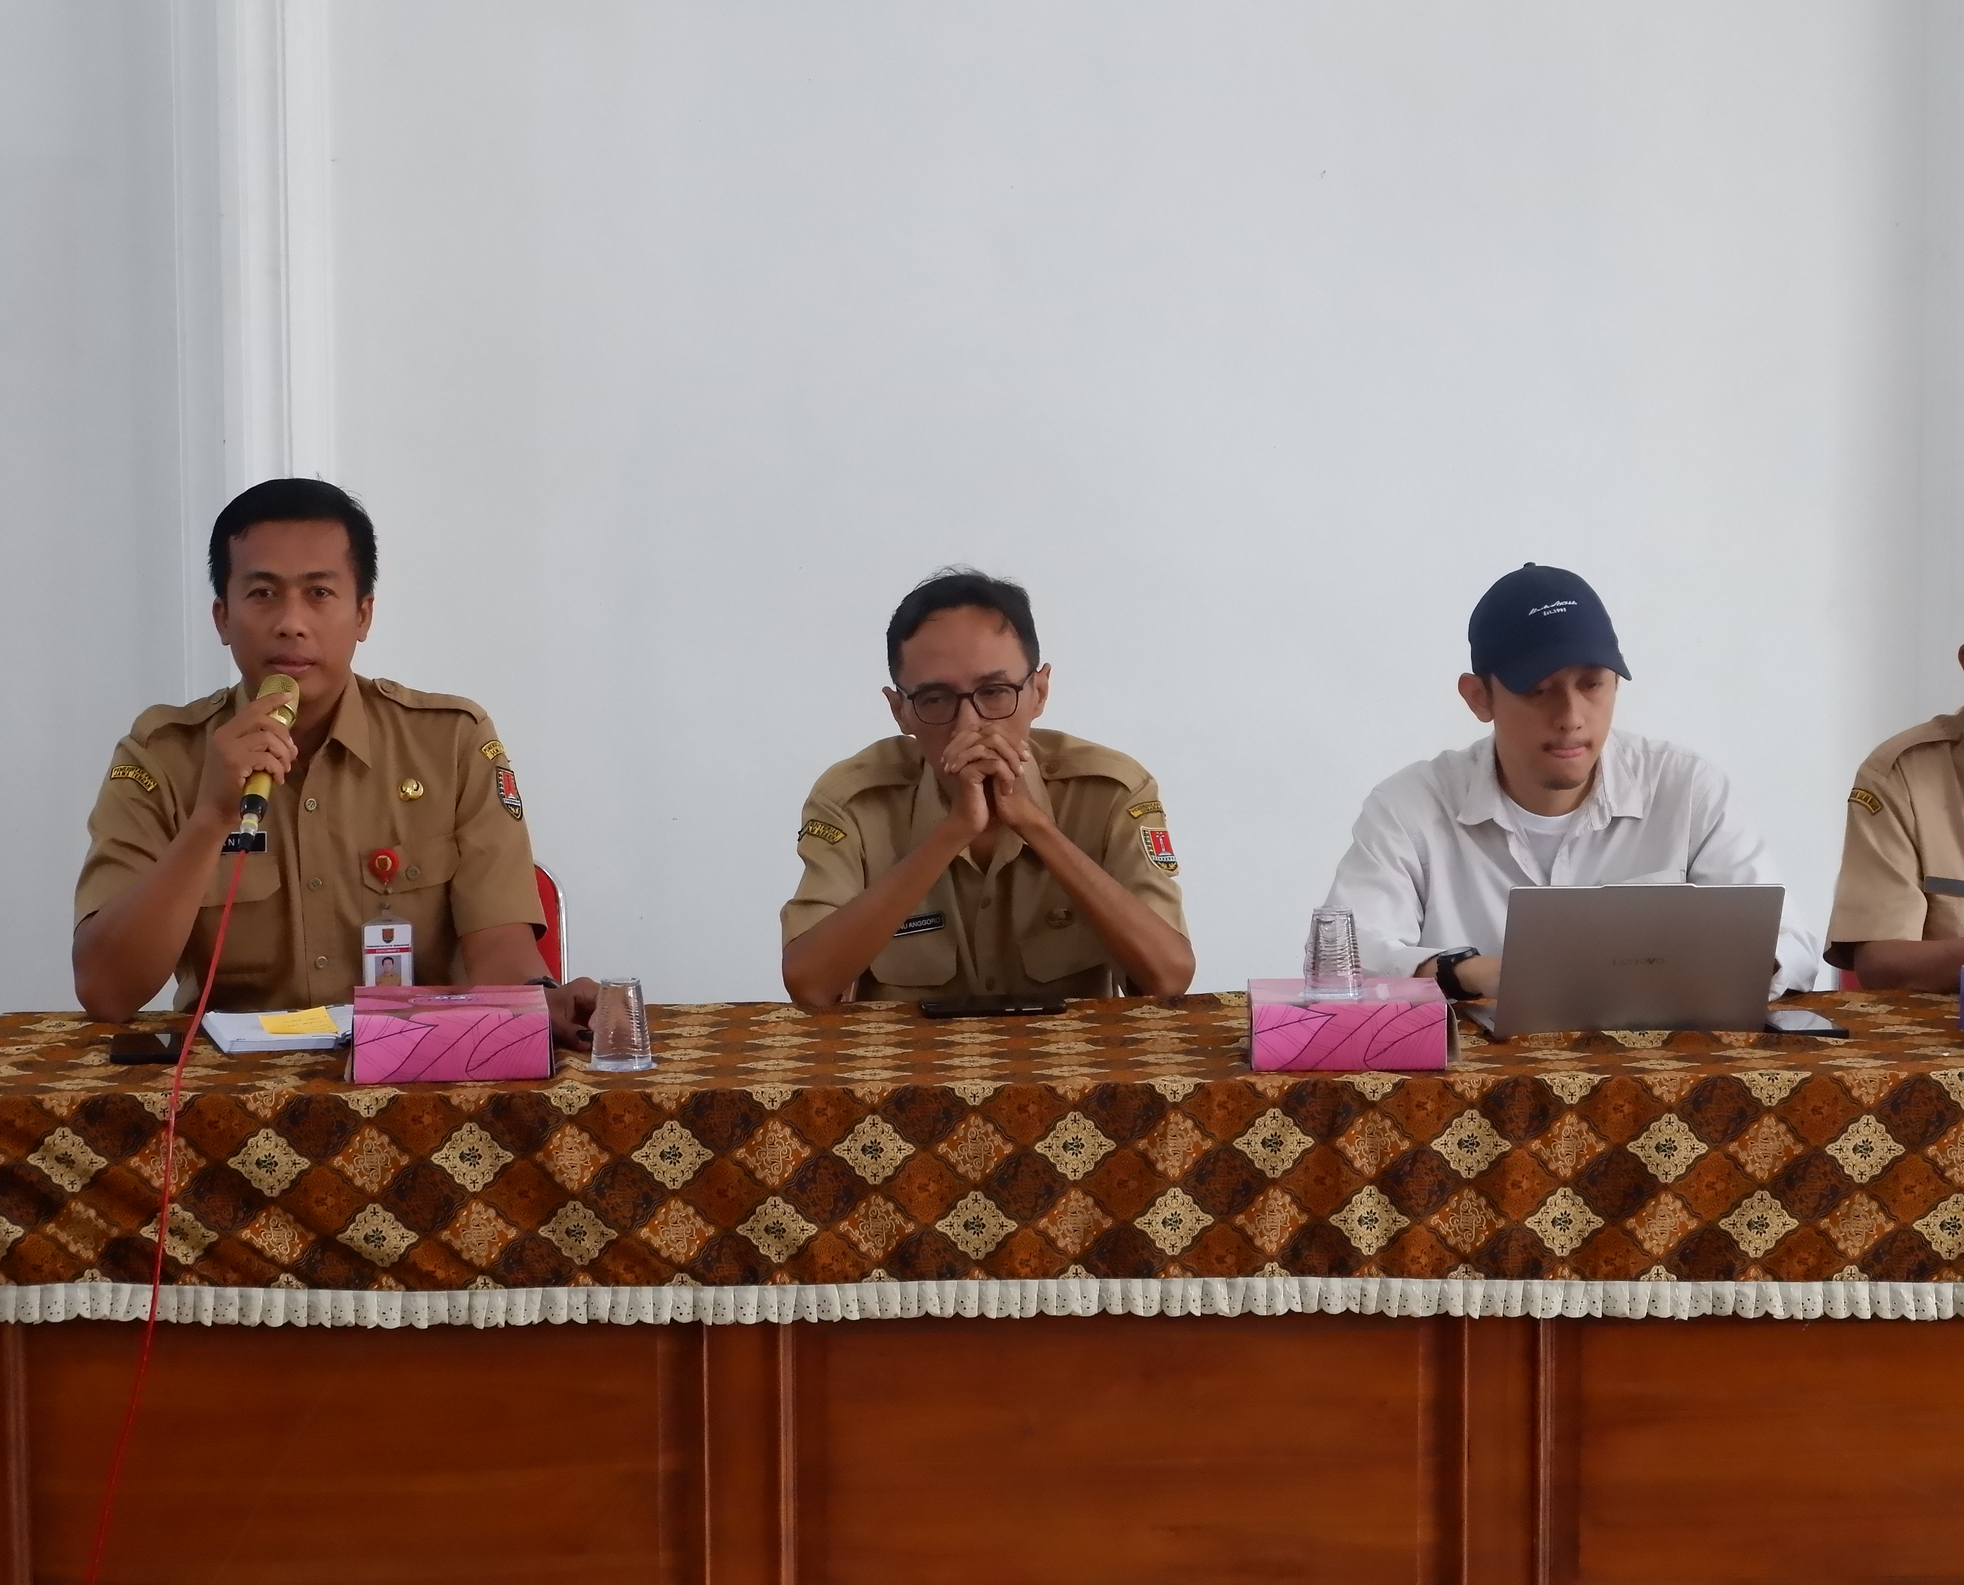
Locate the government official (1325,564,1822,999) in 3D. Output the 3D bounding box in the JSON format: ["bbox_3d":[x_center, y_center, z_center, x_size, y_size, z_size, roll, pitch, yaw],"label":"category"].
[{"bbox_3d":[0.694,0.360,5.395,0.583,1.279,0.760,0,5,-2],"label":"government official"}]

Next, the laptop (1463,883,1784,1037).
[{"bbox_3d":[0.719,0.173,5.041,0.306,0.185,0.320,-1,5,-5],"label":"laptop"}]

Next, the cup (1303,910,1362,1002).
[{"bbox_3d":[0.375,0.172,4.801,0.064,0.093,0.064,0,5,0],"label":"cup"}]

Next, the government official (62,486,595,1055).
[{"bbox_3d":[-0.731,0.331,5.201,0.623,1.383,0.740,-1,5,-6],"label":"government official"}]

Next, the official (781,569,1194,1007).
[{"bbox_3d":[0.008,0.369,5.365,0.478,1.273,0.740,-1,5,-3],"label":"official"}]

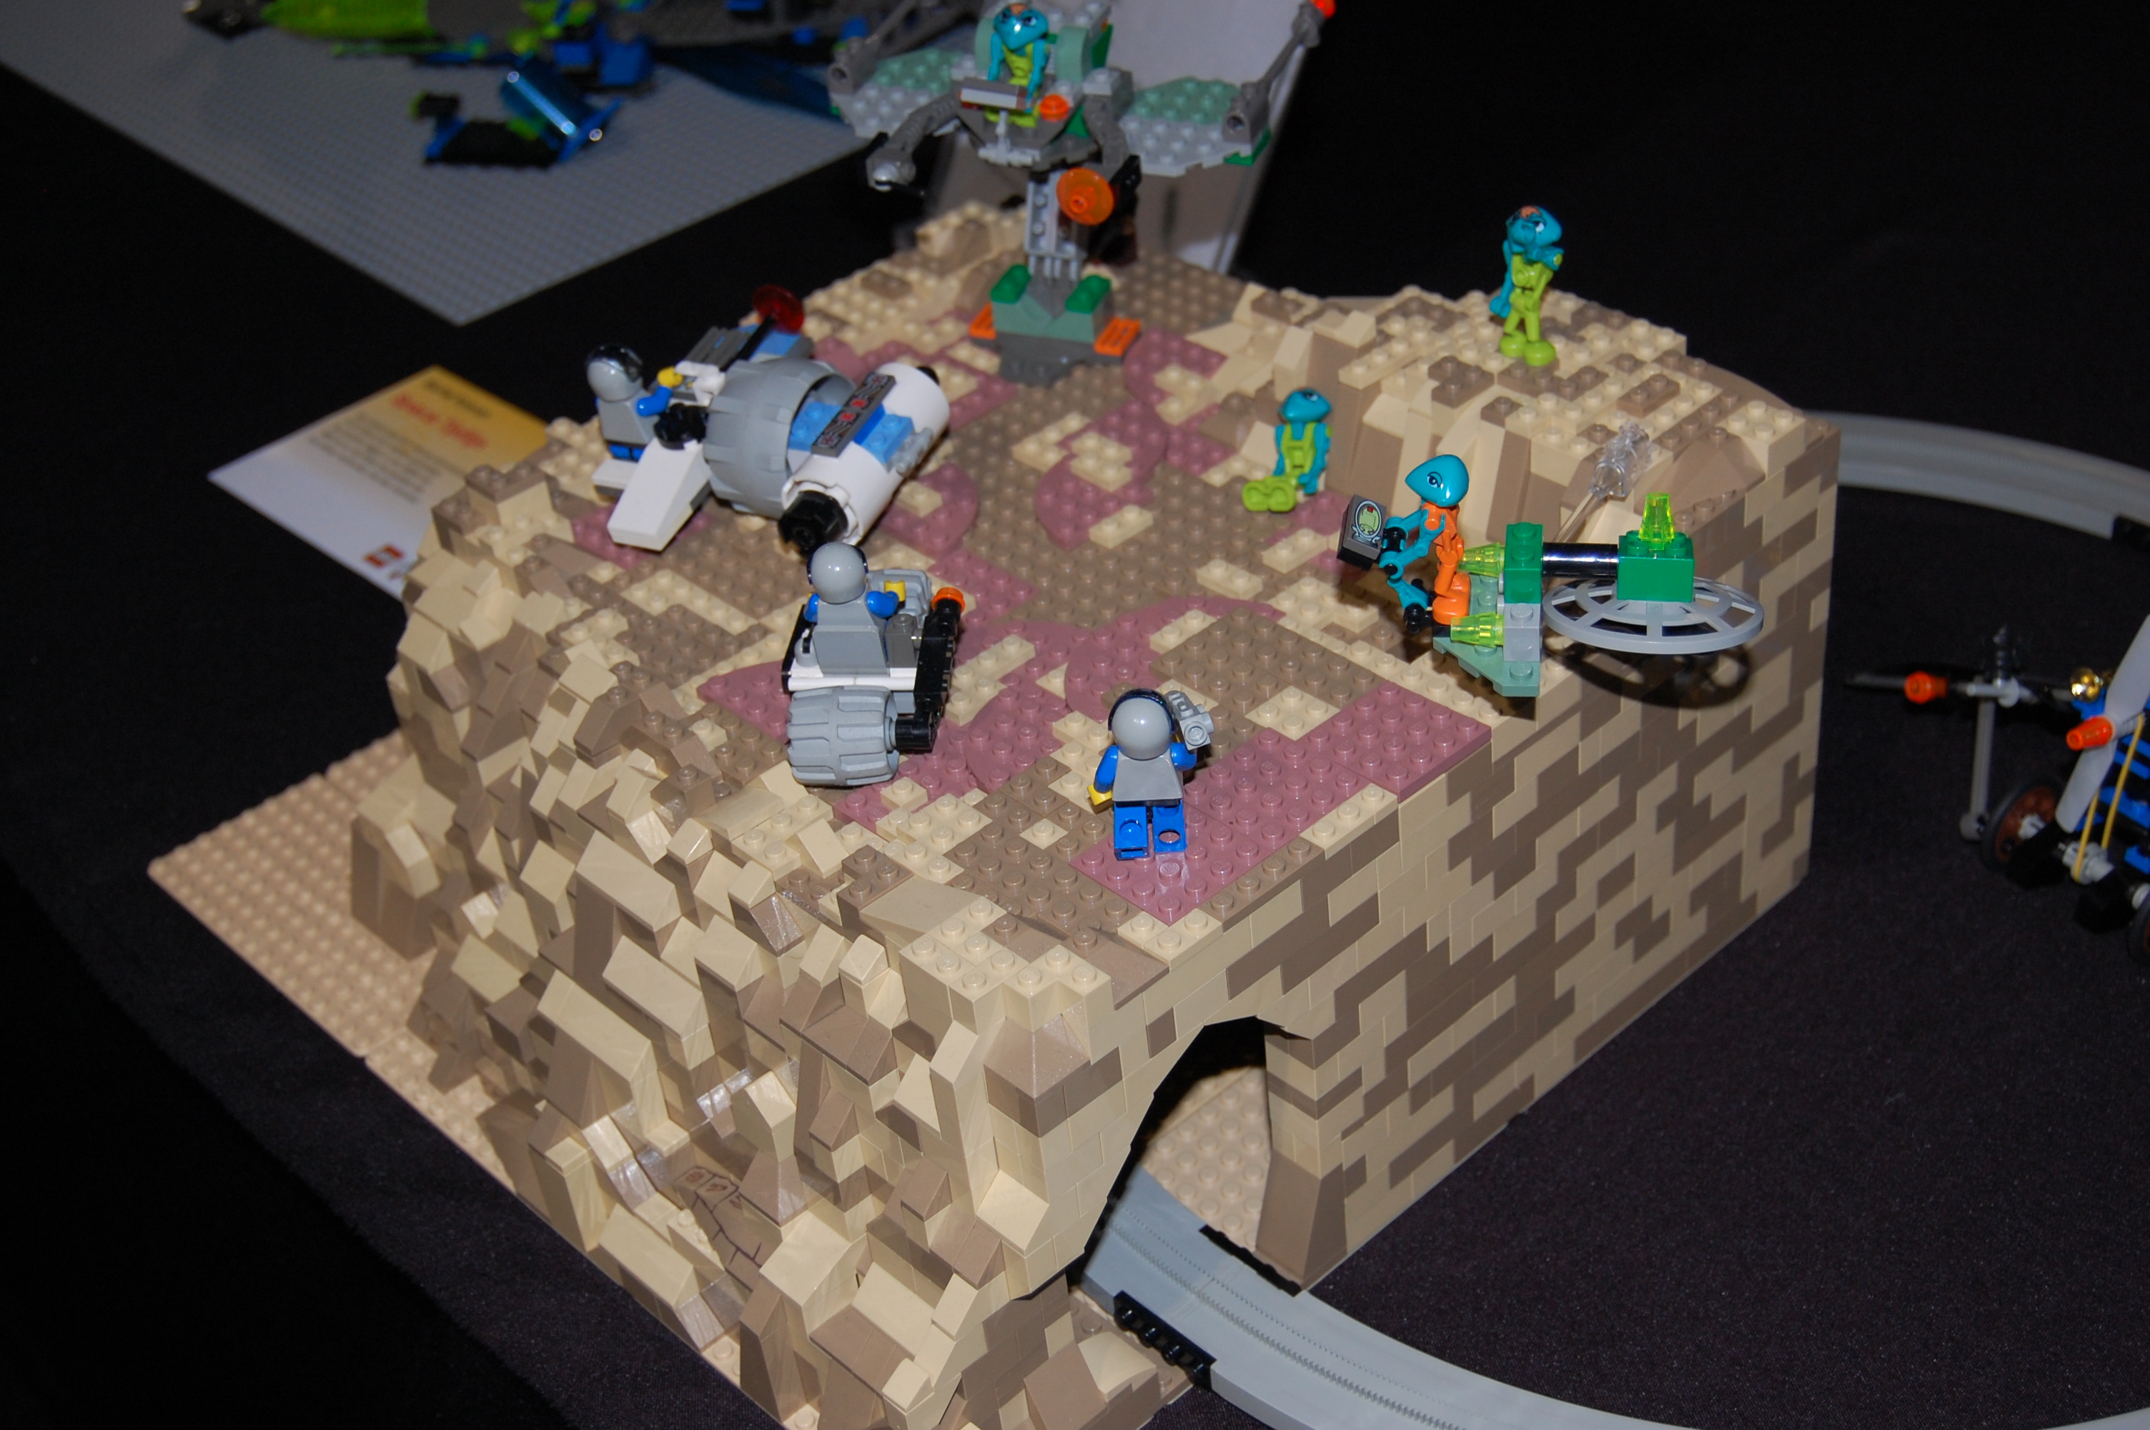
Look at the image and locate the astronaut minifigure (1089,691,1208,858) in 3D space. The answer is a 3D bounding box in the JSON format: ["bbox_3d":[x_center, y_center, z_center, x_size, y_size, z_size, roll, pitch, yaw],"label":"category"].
[{"bbox_3d":[0.016,0.010,0.591,0.026,0.043,0.019,-3,36,5],"label":"astronaut minifigure"}]

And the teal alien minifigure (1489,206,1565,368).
[{"bbox_3d":[0.115,-0.111,0.696,0.019,0.043,0.016,14,40,26],"label":"teal alien minifigure"}]

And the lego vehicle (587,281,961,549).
[{"bbox_3d":[-0.087,-0.078,0.738,0.087,0.044,0.077,12,47,25],"label":"lego vehicle"}]

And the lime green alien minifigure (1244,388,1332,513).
[{"bbox_3d":[0.056,-0.070,0.716,0.018,0.029,0.024,5,37,16],"label":"lime green alien minifigure"}]

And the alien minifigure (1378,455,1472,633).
[{"bbox_3d":[0.075,-0.037,0.585,0.019,0.042,0.017,-4,36,4],"label":"alien minifigure"}]

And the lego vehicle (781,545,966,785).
[{"bbox_3d":[-0.051,-0.020,0.646,0.040,0.048,0.072,0,36,10],"label":"lego vehicle"}]

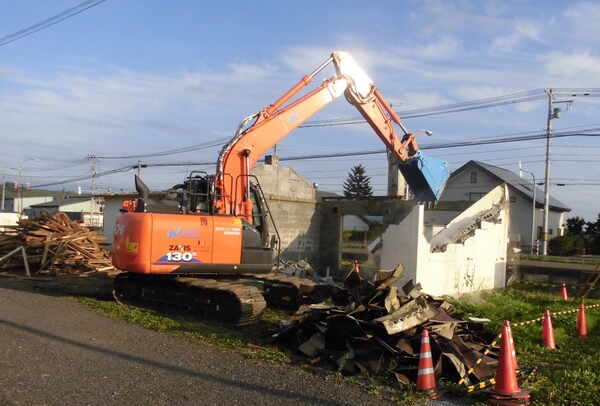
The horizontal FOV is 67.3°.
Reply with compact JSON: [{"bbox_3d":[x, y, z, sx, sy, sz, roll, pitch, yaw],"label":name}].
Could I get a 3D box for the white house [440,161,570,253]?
[{"bbox_3d":[17.029,0.315,40.500,11.000,7.500,8.500,0,-3,45],"label":"white house"}]

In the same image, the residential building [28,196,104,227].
[{"bbox_3d":[-35.489,1.320,70.000,10.500,4.700,10.500,0,-3,40],"label":"residential building"}]

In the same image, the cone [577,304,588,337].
[{"bbox_3d":[4.952,2.077,7.900,0.340,0.680,0.340,2,-2,0],"label":"cone"}]

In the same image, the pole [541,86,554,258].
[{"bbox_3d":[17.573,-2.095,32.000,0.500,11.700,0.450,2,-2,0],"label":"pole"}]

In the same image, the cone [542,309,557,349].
[{"bbox_3d":[3.875,1.988,7.000,0.340,0.690,0.340,2,-2,0],"label":"cone"}]

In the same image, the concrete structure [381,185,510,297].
[{"bbox_3d":[4.096,1.076,12.600,3.400,2.850,1.300,3,-2,-28],"label":"concrete structure"}]

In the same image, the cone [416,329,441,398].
[{"bbox_3d":[1.288,1.598,4.500,0.340,0.690,0.340,2,-2,0],"label":"cone"}]

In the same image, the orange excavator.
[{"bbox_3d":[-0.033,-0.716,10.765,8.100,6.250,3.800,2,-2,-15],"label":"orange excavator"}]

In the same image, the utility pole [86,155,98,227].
[{"bbox_3d":[-30.846,-1.858,67.000,1.300,10.800,0.500,2,-2,0],"label":"utility pole"}]

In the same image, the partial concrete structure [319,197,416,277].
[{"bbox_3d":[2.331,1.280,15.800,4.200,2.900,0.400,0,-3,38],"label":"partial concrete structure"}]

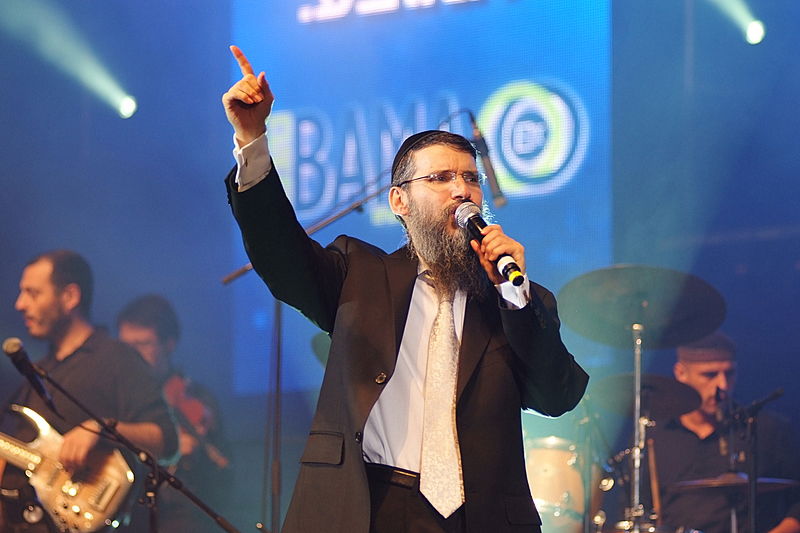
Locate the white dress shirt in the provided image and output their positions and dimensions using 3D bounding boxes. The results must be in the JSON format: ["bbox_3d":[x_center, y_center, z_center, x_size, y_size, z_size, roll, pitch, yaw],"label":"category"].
[{"bbox_3d":[0.005,0.083,8.300,0.690,0.730,0.430,1,-5,-15],"label":"white dress shirt"}]

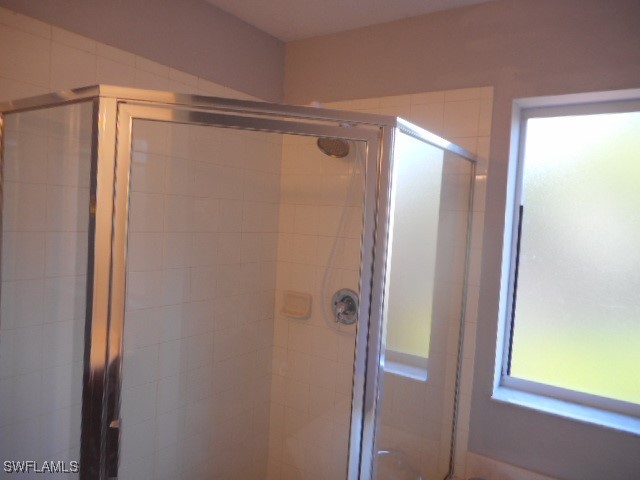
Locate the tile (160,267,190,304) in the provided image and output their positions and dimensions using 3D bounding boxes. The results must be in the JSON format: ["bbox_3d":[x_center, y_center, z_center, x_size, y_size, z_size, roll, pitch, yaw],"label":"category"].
[{"bbox_3d":[-0.615,0.197,1.970,0.010,0.152,0.152,5,4,34],"label":"tile"}]

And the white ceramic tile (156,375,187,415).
[{"bbox_3d":[-0.641,0.657,1.993,0.010,0.152,0.152,5,4,34],"label":"white ceramic tile"}]

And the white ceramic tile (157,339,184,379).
[{"bbox_3d":[-0.632,0.504,1.986,0.010,0.152,0.152,5,4,34],"label":"white ceramic tile"}]

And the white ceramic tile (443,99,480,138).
[{"bbox_3d":[0.591,-0.506,1.935,0.152,0.152,0.010,5,4,34],"label":"white ceramic tile"}]

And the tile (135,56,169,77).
[{"bbox_3d":[-0.652,-0.671,1.800,0.010,0.049,0.152,5,4,34],"label":"tile"}]

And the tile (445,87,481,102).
[{"bbox_3d":[0.597,-0.609,1.930,0.152,0.052,0.010,5,4,34],"label":"tile"}]

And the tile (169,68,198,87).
[{"bbox_3d":[-0.566,-0.673,1.925,0.010,0.049,0.152,5,4,34],"label":"tile"}]

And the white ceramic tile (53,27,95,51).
[{"bbox_3d":[-0.824,-0.668,1.550,0.010,0.049,0.152,5,4,34],"label":"white ceramic tile"}]

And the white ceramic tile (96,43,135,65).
[{"bbox_3d":[-0.738,-0.670,1.675,0.010,0.049,0.152,5,4,34],"label":"white ceramic tile"}]

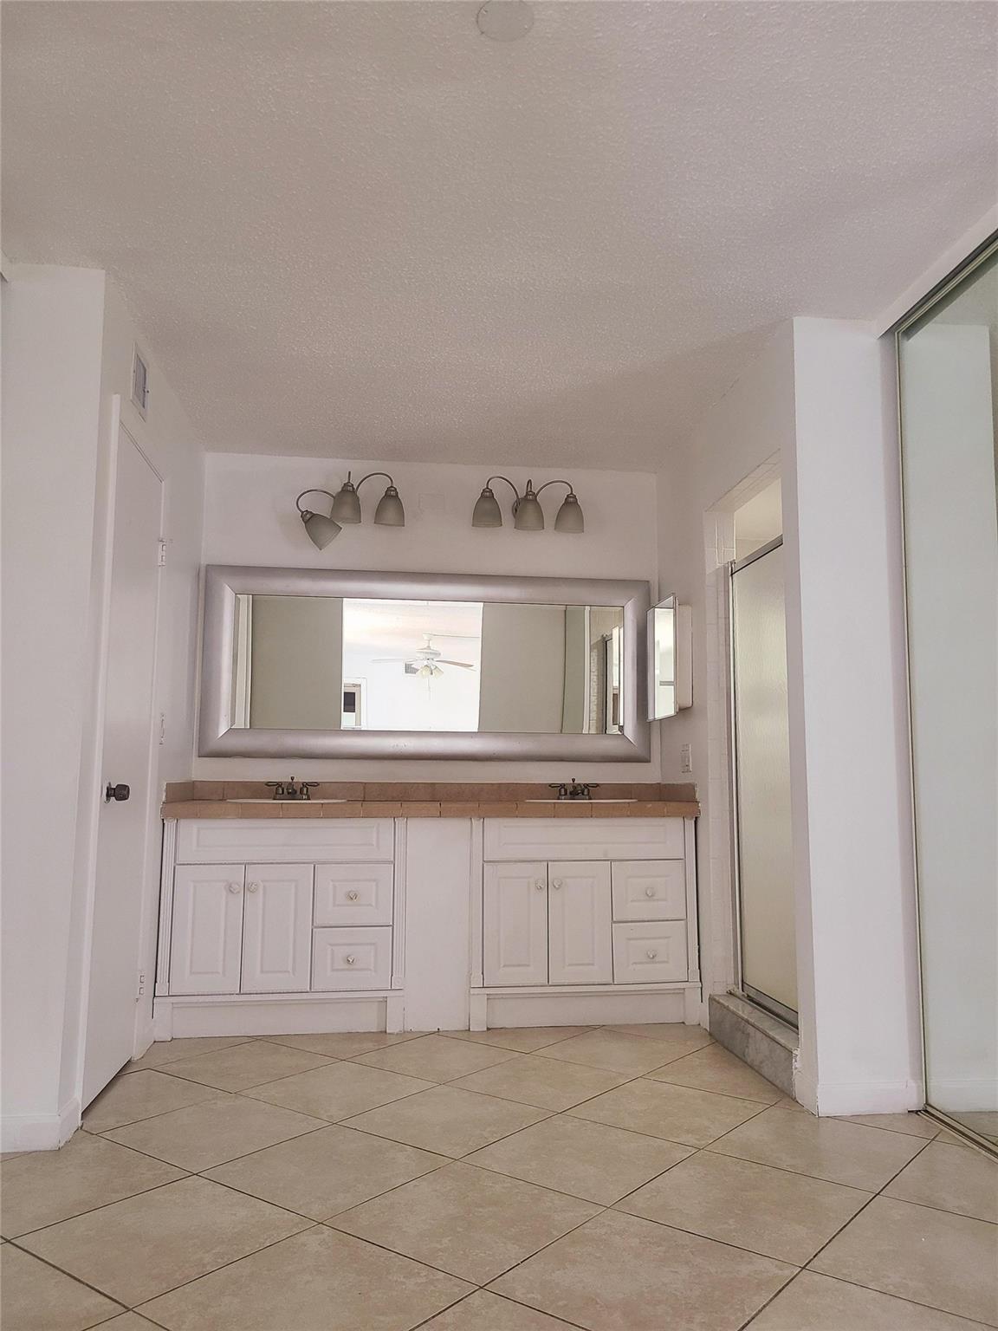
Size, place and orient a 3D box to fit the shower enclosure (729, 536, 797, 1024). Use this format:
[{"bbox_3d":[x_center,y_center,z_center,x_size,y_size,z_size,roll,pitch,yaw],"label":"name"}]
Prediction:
[{"bbox_3d":[0.979,0.391,3.557,0.060,1.680,0.800,1,-7,-7],"label":"shower enclosure"}]

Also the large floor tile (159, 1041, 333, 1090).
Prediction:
[{"bbox_3d":[-0.864,1.375,3.439,0.455,0.010,0.455,-5,-8,38],"label":"large floor tile"}]

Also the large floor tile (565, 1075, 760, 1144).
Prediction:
[{"bbox_3d":[0.496,1.310,2.938,0.457,0.010,0.457,-5,-8,38],"label":"large floor tile"}]

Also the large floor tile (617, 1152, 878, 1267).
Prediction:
[{"bbox_3d":[0.571,1.236,2.300,0.457,0.010,0.457,-5,-8,38],"label":"large floor tile"}]

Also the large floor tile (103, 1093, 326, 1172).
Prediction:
[{"bbox_3d":[-0.789,1.302,2.800,0.455,0.010,0.455,-5,-8,38],"label":"large floor tile"}]

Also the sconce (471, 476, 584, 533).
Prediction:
[{"bbox_3d":[0.126,-0.730,4.586,0.510,0.240,0.210,1,-7,-7],"label":"sconce"}]

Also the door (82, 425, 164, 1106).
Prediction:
[{"bbox_3d":[-1.230,0.299,3.255,0.040,2.030,0.610,1,-7,-7],"label":"door"}]

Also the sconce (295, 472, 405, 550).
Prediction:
[{"bbox_3d":[-0.658,-0.680,4.455,0.475,0.363,0.200,1,-7,-7],"label":"sconce"}]

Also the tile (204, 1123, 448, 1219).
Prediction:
[{"bbox_3d":[-0.429,1.264,2.507,0.457,0.010,0.457,-5,-8,38],"label":"tile"}]

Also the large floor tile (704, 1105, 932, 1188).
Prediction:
[{"bbox_3d":[0.856,1.281,2.665,0.455,0.010,0.455,-5,-8,38],"label":"large floor tile"}]

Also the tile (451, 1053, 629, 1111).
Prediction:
[{"bbox_3d":[0.138,1.343,3.220,0.457,0.010,0.457,-5,-8,38],"label":"tile"}]

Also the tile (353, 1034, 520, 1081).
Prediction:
[{"bbox_3d":[-0.220,1.381,3.513,0.455,0.010,0.455,-5,-8,38],"label":"tile"}]

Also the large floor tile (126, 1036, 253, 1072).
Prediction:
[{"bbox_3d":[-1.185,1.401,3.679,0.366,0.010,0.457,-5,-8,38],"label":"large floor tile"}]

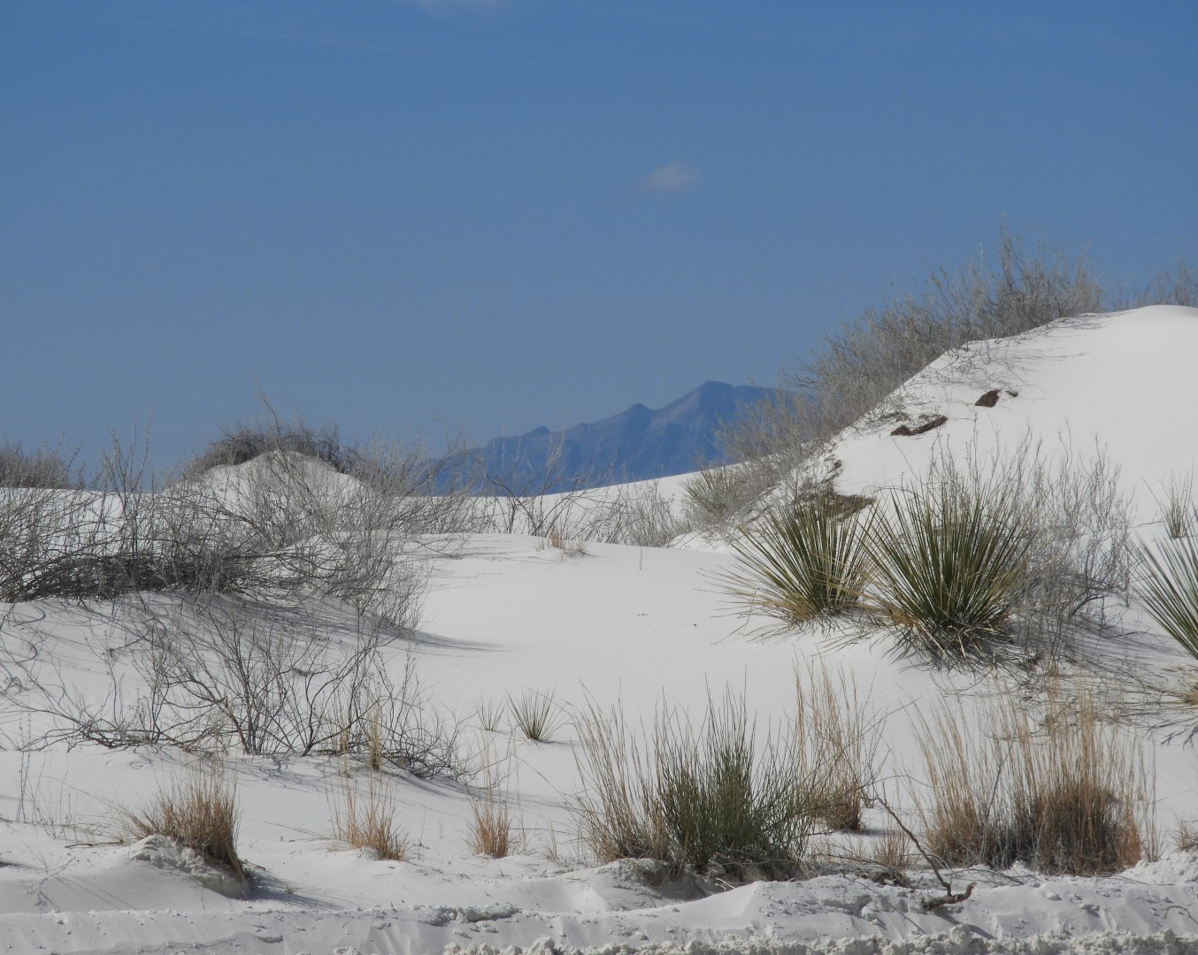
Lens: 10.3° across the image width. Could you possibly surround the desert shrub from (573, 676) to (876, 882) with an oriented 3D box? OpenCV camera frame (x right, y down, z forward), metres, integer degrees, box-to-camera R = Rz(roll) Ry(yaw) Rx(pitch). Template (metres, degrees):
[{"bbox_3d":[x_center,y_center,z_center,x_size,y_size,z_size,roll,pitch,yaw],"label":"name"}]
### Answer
[{"bbox_3d":[0.532,1.275,28.000,1.253,0.845,0.900,0,0,0],"label":"desert shrub"}]

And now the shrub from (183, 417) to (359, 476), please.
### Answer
[{"bbox_3d":[-4.233,-0.383,85.000,2.178,0.756,1.600,0,0,0],"label":"shrub"}]

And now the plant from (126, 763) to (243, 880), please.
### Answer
[{"bbox_3d":[-1.721,1.434,27.500,0.502,0.469,0.450,0,0,0],"label":"plant"}]

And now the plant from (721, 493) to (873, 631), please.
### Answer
[{"bbox_3d":[1.286,0.552,43.000,0.969,0.865,0.950,0,0,0],"label":"plant"}]

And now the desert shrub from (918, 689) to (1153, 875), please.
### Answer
[{"bbox_3d":[1.847,1.285,28.000,0.977,0.775,0.650,0,0,0],"label":"desert shrub"}]

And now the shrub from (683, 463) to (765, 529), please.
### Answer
[{"bbox_3d":[1.178,0.172,62.000,0.749,0.578,0.750,0,0,0],"label":"shrub"}]

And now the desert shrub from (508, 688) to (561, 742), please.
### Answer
[{"bbox_3d":[-0.342,1.262,35.000,0.273,0.270,0.279,0,0,0],"label":"desert shrub"}]

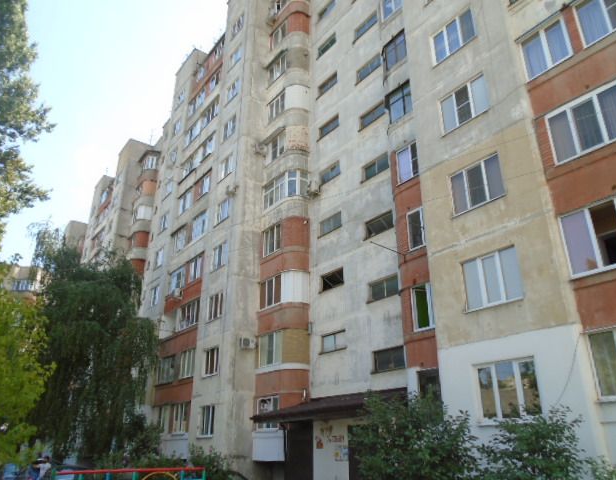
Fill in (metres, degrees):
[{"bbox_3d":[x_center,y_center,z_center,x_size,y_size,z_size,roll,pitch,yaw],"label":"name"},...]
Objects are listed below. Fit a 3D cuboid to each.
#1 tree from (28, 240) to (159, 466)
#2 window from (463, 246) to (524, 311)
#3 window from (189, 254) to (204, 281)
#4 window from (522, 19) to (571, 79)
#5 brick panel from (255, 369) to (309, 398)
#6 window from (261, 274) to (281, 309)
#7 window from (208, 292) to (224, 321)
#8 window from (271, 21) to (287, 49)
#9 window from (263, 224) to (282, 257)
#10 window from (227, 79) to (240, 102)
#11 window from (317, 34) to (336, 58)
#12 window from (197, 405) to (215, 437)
[{"bbox_3d":[-9.977,5.597,24.439,5.800,11.300,5.800,17,-29,-35],"label":"tree"},{"bbox_3d":[4.835,1.085,12.662,0.160,1.404,1.667,17,-28,-34],"label":"window"},{"bbox_3d":[-6.936,1.803,29.587,0.170,1.434,1.718,17,-29,-34],"label":"window"},{"bbox_3d":[6.491,-5.166,13.114,0.150,1.318,1.216,17,-29,-34],"label":"window"},{"bbox_3d":[-1.281,6.732,22.447,0.987,0.998,3.104,17,-29,-34],"label":"brick panel"},{"bbox_3d":[-1.854,2.553,23.601,0.170,1.450,1.850,17,-29,-34],"label":"window"},{"bbox_3d":[-4.830,3.549,25.463,0.160,1.283,1.616,17,-28,-34],"label":"window"},{"bbox_3d":[-1.811,-12.982,30.635,0.160,1.414,1.798,17,-28,-34],"label":"window"},{"bbox_3d":[-1.822,0.000,25.301,0.170,1.420,1.647,17,-29,-34],"label":"window"},{"bbox_3d":[-4.819,-9.526,31.257,0.150,1.393,1.678,17,-29,-34],"label":"window"},{"bbox_3d":[1.173,-11.276,28.239,0.154,0.840,1.640,17,-29,-35],"label":"window"},{"bbox_3d":[-4.920,8.869,23.393,0.170,1.277,1.589,17,-29,-34],"label":"window"}]

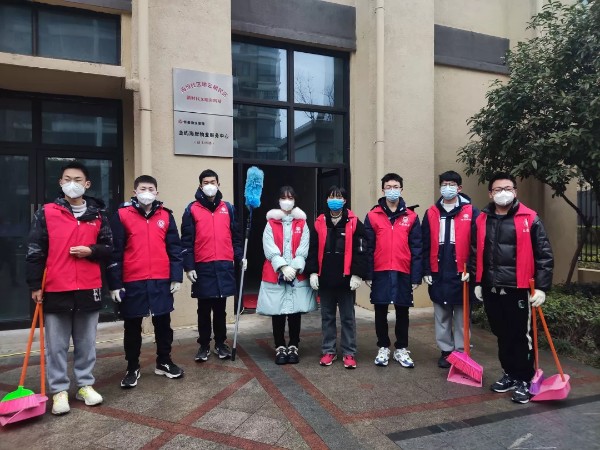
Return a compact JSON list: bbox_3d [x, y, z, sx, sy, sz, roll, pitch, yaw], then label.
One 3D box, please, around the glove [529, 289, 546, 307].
[{"bbox_3d":[1.770,0.544,3.230,0.110,0.135,0.110,1,2,37],"label":"glove"}]

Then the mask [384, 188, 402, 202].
[{"bbox_3d":[0.850,-0.271,3.960,0.150,0.120,0.085,0,1,13],"label":"mask"}]

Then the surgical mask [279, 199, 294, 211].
[{"bbox_3d":[-0.120,-0.181,4.070,0.135,0.105,0.085,0,2,-2],"label":"surgical mask"}]

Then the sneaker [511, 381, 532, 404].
[{"bbox_3d":[1.648,1.223,3.215,0.107,0.115,0.287,1,2,37],"label":"sneaker"}]

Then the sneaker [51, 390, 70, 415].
[{"bbox_3d":[-1.703,1.250,3.092,0.107,0.115,0.287,-1,2,-30],"label":"sneaker"}]

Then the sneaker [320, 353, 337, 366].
[{"bbox_3d":[0.275,1.229,4.079,0.100,0.110,0.260,0,2,22],"label":"sneaker"}]

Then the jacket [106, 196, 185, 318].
[{"bbox_3d":[-1.321,0.280,3.680,0.620,1.010,0.380,-1,2,-21],"label":"jacket"}]

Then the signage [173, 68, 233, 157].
[{"bbox_3d":[-1.159,-1.334,5.229,0.709,1.012,0.030,-1,1,-22],"label":"signage"}]

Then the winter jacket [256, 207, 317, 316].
[{"bbox_3d":[-0.128,0.336,4.102,0.557,0.998,0.400,0,1,-2],"label":"winter jacket"}]

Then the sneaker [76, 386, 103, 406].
[{"bbox_3d":[-1.557,1.247,3.205,0.287,0.115,0.107,1,2,38],"label":"sneaker"}]

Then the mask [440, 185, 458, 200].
[{"bbox_3d":[1.359,-0.295,3.940,0.155,0.135,0.090,0,2,27],"label":"mask"}]

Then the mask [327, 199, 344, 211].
[{"bbox_3d":[0.330,-0.185,3.980,0.150,0.110,0.080,0,1,4],"label":"mask"}]

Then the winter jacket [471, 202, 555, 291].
[{"bbox_3d":[1.641,0.152,3.370,0.560,0.680,0.340,1,2,36],"label":"winter jacket"}]

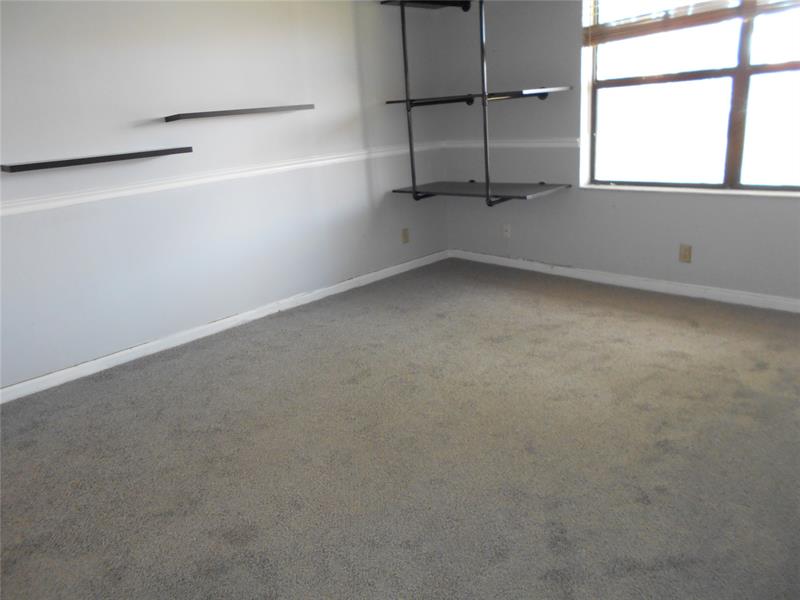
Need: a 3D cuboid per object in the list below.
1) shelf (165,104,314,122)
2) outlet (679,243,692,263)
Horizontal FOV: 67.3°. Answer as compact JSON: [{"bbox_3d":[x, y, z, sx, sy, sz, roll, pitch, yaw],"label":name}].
[{"bbox_3d":[-0.938,-1.129,3.622,0.905,0.028,0.198,-20,23,-40],"label":"shelf"},{"bbox_3d":[1.798,-0.291,3.775,0.009,0.115,0.071,-20,23,-40],"label":"outlet"}]

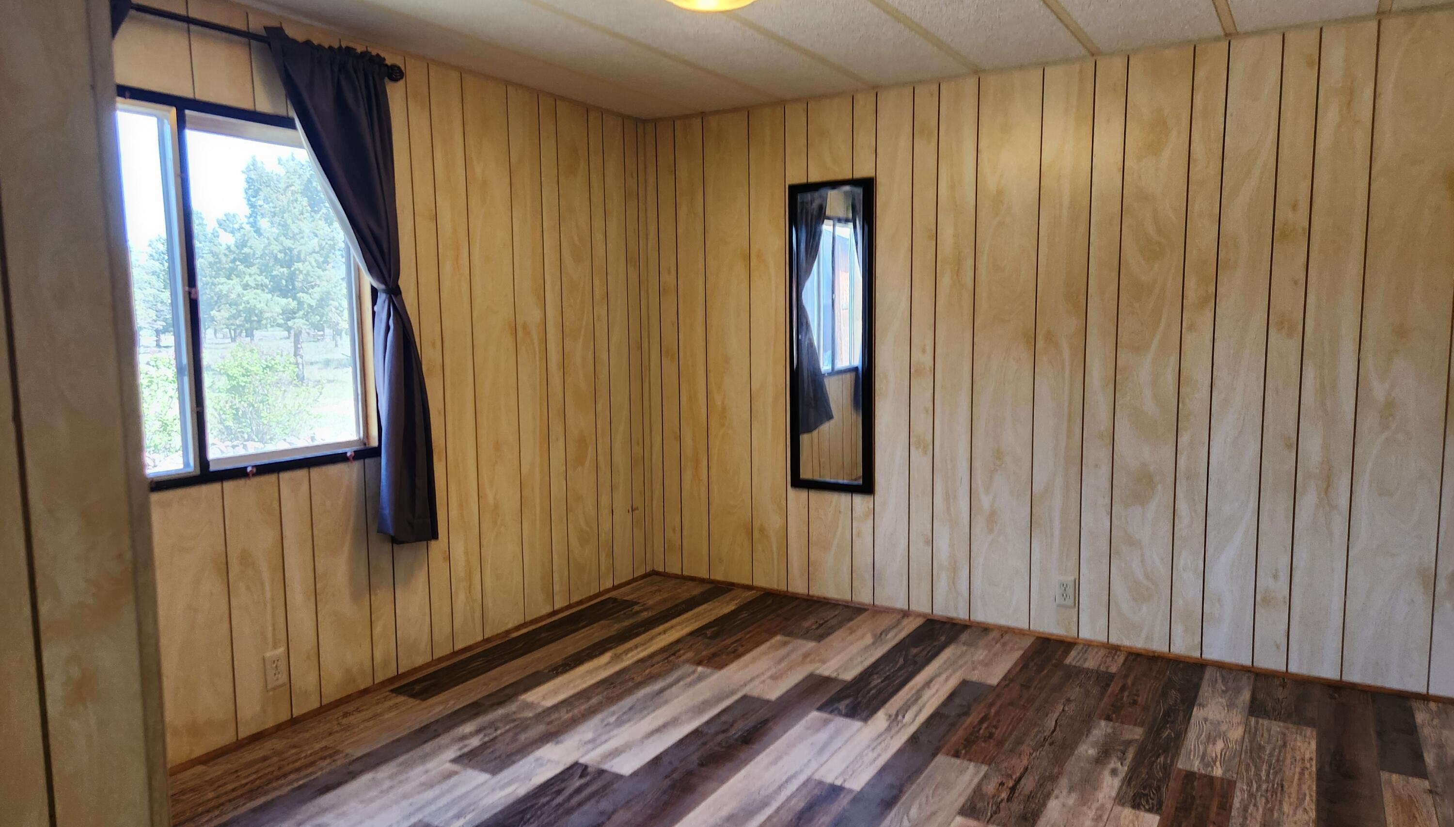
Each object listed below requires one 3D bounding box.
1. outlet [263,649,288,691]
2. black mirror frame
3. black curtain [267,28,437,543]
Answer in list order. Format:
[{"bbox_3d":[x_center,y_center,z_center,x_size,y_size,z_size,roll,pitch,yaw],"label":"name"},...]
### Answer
[{"bbox_3d":[-1.370,0.780,2.942,0.008,0.113,0.070,3,7,31],"label":"outlet"},{"bbox_3d":[0.429,-0.310,4.025,0.380,1.283,0.022,3,7,31],"label":"black mirror frame"},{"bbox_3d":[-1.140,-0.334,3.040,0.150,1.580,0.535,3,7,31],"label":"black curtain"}]

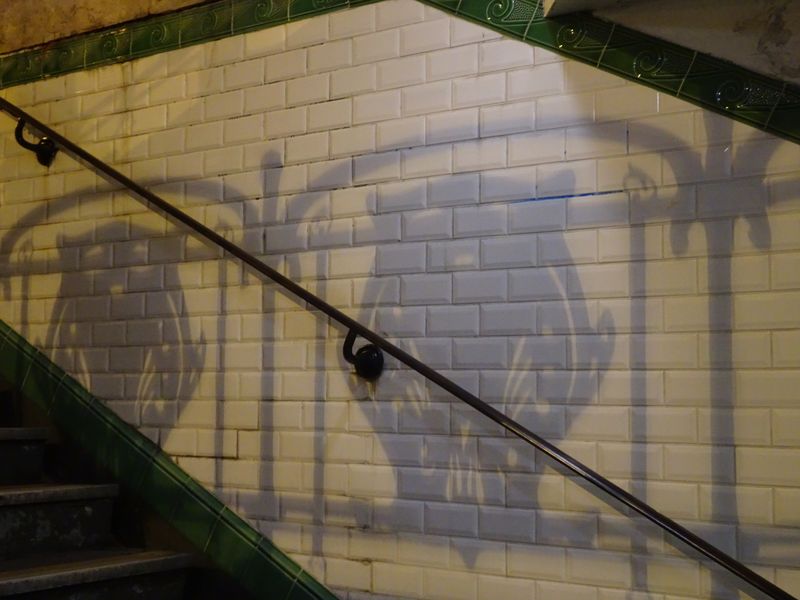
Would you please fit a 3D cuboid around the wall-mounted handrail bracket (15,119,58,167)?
[{"bbox_3d":[-1.171,-0.498,3.540,0.089,0.121,0.124,-3,-6,35],"label":"wall-mounted handrail bracket"}]

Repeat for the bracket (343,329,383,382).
[{"bbox_3d":[-0.104,0.135,2.746,0.089,0.121,0.124,-3,-6,35],"label":"bracket"}]

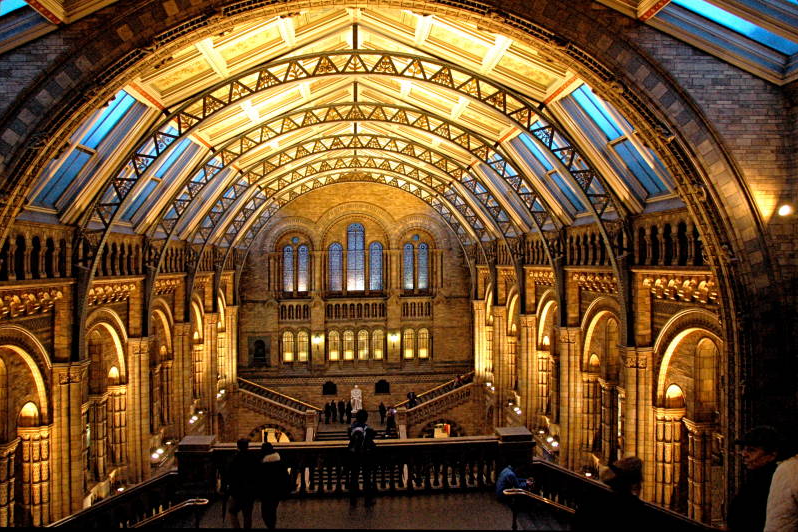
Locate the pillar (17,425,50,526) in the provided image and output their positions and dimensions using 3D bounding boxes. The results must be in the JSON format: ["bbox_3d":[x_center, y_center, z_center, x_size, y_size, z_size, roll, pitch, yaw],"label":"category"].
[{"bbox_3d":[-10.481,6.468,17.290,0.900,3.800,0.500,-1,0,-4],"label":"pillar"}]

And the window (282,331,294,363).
[{"bbox_3d":[-8.600,6.299,46.616,0.910,2.490,0.350,-1,0,-4],"label":"window"}]

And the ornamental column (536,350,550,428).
[{"bbox_3d":[7.815,6.691,32.480,0.750,4.150,0.750,-1,0,-4],"label":"ornamental column"}]

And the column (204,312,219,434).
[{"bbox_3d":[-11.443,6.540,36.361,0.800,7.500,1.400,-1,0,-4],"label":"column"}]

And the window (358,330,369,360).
[{"bbox_3d":[-2.817,6.308,47.565,0.900,2.350,0.300,-1,0,-4],"label":"window"}]

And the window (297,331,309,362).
[{"bbox_3d":[-7.540,6.359,47.212,0.900,2.400,0.300,-1,0,-4],"label":"window"}]

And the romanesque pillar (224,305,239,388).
[{"bbox_3d":[-11.748,5.749,42.306,0.900,5.773,0.920,-1,0,-4],"label":"romanesque pillar"}]

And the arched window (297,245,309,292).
[{"bbox_3d":[-7.387,0.213,46.607,0.880,3.690,0.300,-1,0,-4],"label":"arched window"}]

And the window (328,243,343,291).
[{"bbox_3d":[-4.958,0.040,47.363,1.130,3.800,0.350,-1,0,-4],"label":"window"}]

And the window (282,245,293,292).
[{"bbox_3d":[-8.586,0.214,46.586,0.850,3.690,0.350,-1,0,-4],"label":"window"}]

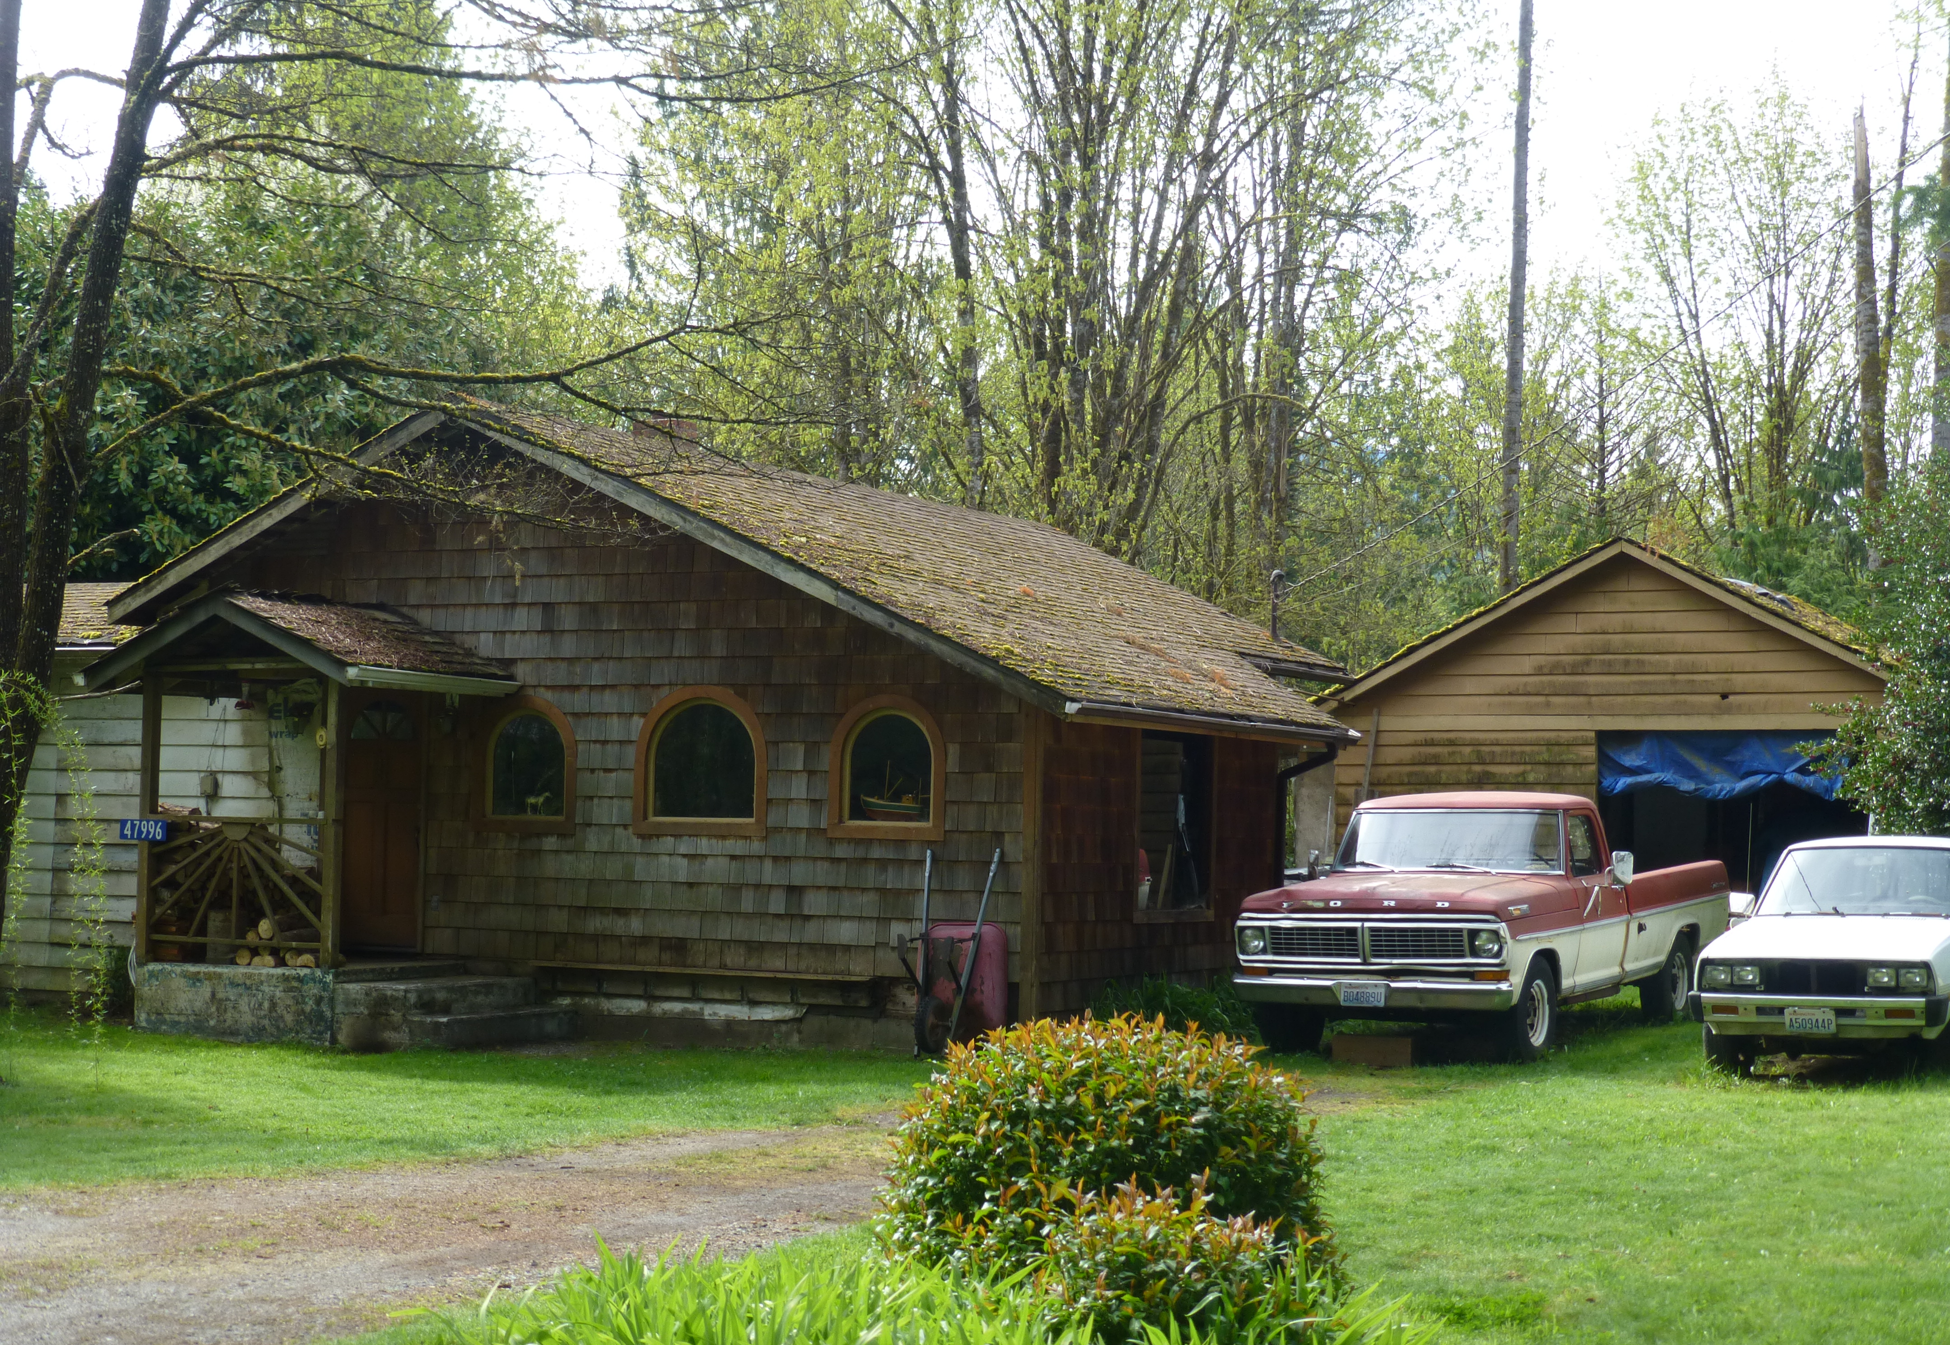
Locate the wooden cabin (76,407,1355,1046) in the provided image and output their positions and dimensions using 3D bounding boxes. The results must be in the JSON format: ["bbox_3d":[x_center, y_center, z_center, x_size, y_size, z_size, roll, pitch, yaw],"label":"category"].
[{"bbox_3d":[-1.374,0.500,27.249,9.100,4.950,12.400,0,-3,27],"label":"wooden cabin"}]

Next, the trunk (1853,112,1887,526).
[{"bbox_3d":[12.405,-2.244,41.959,0.380,11.140,0.380,-2,0,27],"label":"trunk"}]

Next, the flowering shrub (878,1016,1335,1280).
[{"bbox_3d":[0.455,1.633,10.500,1.550,0.930,1.450,1,-3,0],"label":"flowering shrub"}]

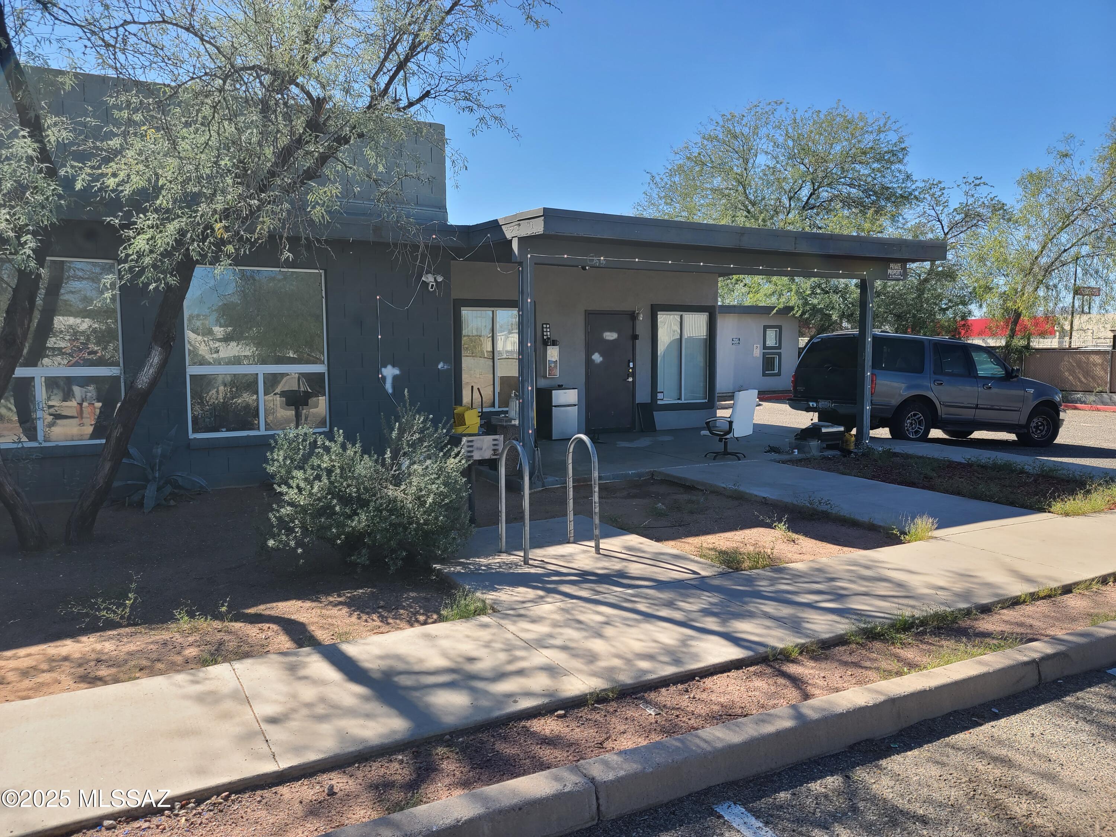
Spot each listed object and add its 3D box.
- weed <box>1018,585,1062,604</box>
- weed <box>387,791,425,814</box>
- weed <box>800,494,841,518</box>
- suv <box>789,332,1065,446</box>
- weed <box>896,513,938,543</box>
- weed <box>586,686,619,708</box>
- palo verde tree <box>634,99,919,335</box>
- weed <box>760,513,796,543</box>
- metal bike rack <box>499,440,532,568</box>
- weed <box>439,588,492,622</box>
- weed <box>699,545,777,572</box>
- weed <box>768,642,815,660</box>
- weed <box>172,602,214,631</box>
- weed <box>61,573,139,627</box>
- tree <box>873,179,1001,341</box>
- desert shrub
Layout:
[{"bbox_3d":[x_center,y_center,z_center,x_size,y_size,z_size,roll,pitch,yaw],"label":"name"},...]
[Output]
[{"bbox_3d":[3.165,1.137,5.286,0.360,0.095,0.090,-3,6,-27],"label":"weed"},{"bbox_3d":[-0.538,1.334,2.850,0.120,0.055,0.075,-3,6,-27],"label":"weed"},{"bbox_3d":[2.613,0.865,7.957,0.250,0.140,0.310,-3,6,-27],"label":"weed"},{"bbox_3d":[6.937,-0.507,14.892,5.180,1.920,2.000,1,4,-22],"label":"suv"},{"bbox_3d":[2.983,0.894,6.693,0.340,0.206,0.250,2,5,24],"label":"weed"},{"bbox_3d":[0.204,1.279,3.759,0.164,0.075,0.075,-3,5,-27],"label":"weed"},{"bbox_3d":[7.338,-5.603,27.434,9.364,10.066,8.500,1,5,15],"label":"palo verde tree"},{"bbox_3d":[1.917,0.918,6.956,0.320,0.176,0.280,1,5,16],"label":"weed"},{"bbox_3d":[-0.329,0.613,6.102,0.050,0.895,0.480,-3,5,-27],"label":"metal bike rack"},{"bbox_3d":[-0.573,1.121,4.966,0.300,0.135,0.220,-3,6,-27],"label":"weed"},{"bbox_3d":[1.401,1.025,6.088,0.460,0.115,0.360,-3,6,-27],"label":"weed"},{"bbox_3d":[1.257,1.237,4.311,0.250,0.080,0.090,-3,6,-27],"label":"weed"},{"bbox_3d":[-2.142,1.160,4.730,0.190,0.110,0.170,-3,6,-27],"label":"weed"},{"bbox_3d":[-2.756,1.077,4.865,0.450,0.247,0.330,-3,5,-30],"label":"weed"},{"bbox_3d":[12.029,-4.029,25.809,4.057,7.169,3.900,2,5,25],"label":"tree"},{"bbox_3d":[-1.528,0.453,6.432,1.530,1.222,1.350,-1,5,-13],"label":"desert shrub"}]

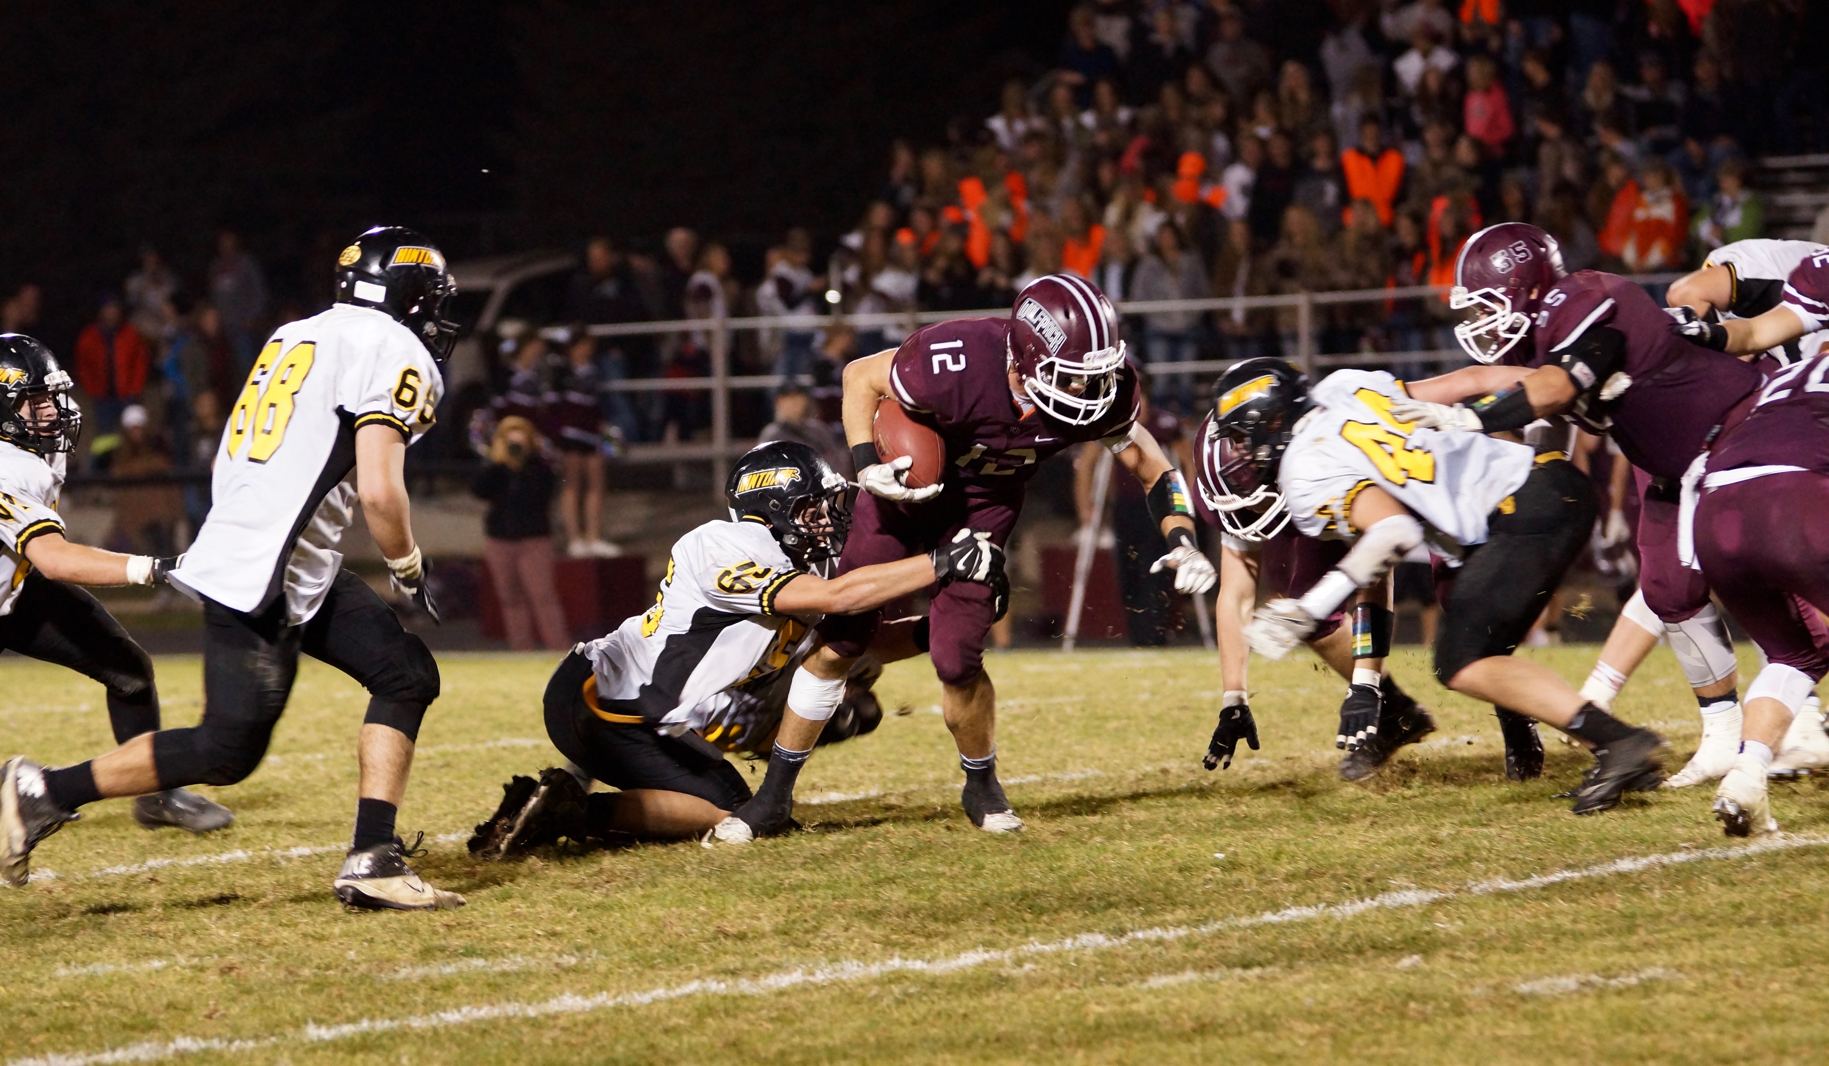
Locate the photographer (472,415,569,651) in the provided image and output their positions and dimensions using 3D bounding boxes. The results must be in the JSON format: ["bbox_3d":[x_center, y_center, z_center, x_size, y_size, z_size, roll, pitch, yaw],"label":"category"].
[{"bbox_3d":[-2.528,0.018,68.500,0.580,1.580,0.450,-2,0,-2],"label":"photographer"}]

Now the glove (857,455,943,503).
[{"bbox_3d":[-0.040,-0.140,28.200,0.210,0.120,0.110,15,40,3],"label":"glove"}]

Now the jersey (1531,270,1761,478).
[{"bbox_3d":[2.001,-0.434,29.200,0.640,0.380,0.540,39,-6,-3],"label":"jersey"}]

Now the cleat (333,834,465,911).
[{"bbox_3d":[-1.265,0.839,26.200,0.315,0.155,0.110,0,0,-12],"label":"cleat"}]

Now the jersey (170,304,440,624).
[{"bbox_3d":[-1.500,-0.172,26.200,0.420,0.780,0.540,24,-13,-30],"label":"jersey"}]

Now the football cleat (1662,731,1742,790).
[{"bbox_3d":[2.201,0.639,29.800,0.290,0.150,0.110,-11,7,-40],"label":"football cleat"}]

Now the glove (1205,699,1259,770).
[{"bbox_3d":[0.928,0.594,31.200,0.140,0.205,0.070,16,0,9],"label":"glove"}]

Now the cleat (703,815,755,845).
[{"bbox_3d":[-0.458,0.795,29.100,0.290,0.120,0.105,-4,2,-30],"label":"cleat"}]

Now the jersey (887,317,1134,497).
[{"bbox_3d":[0.268,-0.335,28.400,0.580,0.360,0.620,8,-38,-32],"label":"jersey"}]

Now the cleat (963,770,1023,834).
[{"bbox_3d":[0.204,0.703,27.900,0.110,0.155,0.290,-3,7,-22],"label":"cleat"}]

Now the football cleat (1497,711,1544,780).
[{"bbox_3d":[1.721,0.611,30.200,0.110,0.140,0.290,3,32,15],"label":"football cleat"}]

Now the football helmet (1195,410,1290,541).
[{"bbox_3d":[0.913,-0.173,29.993,0.240,0.338,0.300,-12,-38,36],"label":"football helmet"}]

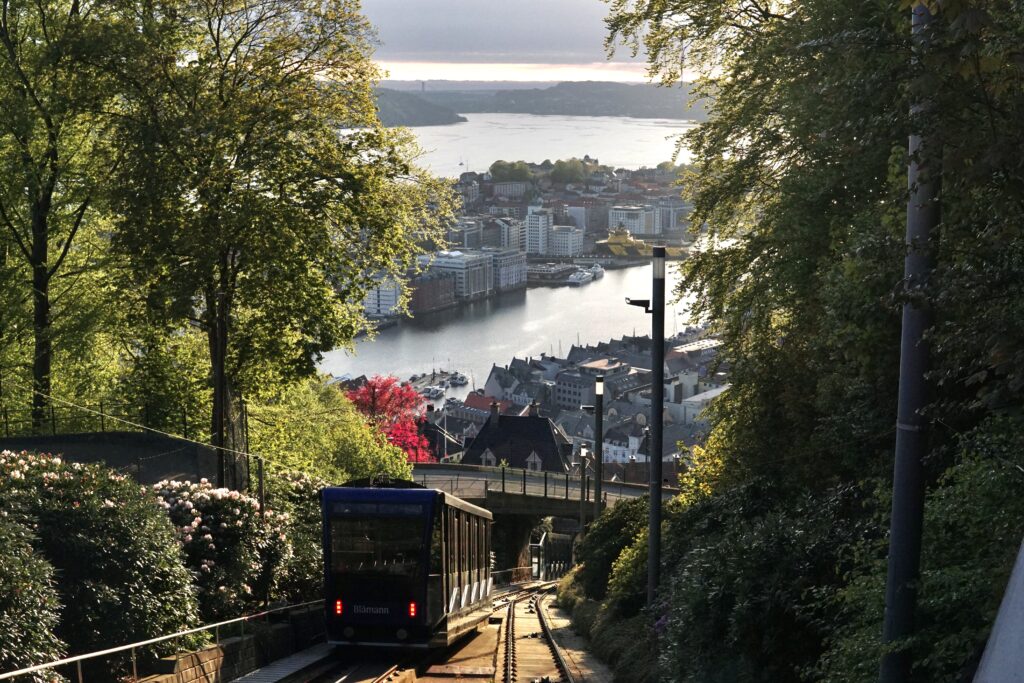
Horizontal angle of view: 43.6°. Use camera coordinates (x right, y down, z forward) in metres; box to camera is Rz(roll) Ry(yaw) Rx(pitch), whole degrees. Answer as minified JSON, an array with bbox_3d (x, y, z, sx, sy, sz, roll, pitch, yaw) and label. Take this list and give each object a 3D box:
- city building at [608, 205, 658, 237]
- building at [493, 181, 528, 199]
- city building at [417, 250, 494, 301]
[{"bbox_3d":[122.900,-124.625,1309.501,40.000,27.000,24.000,7,14,31],"label":"city building"},{"bbox_3d":[-1.500,-168.611,1435.248,37.000,17.000,15.000,-4,12,-20],"label":"building"},{"bbox_3d":[-41.544,-49.179,927.656,41.000,27.000,34.000,8,14,34],"label":"city building"}]

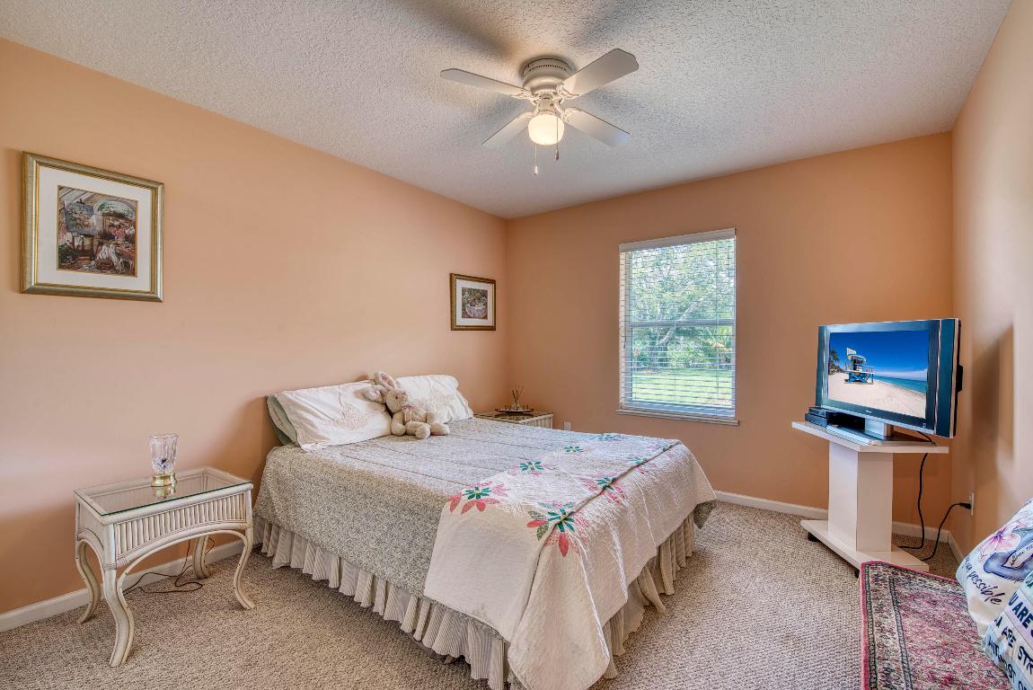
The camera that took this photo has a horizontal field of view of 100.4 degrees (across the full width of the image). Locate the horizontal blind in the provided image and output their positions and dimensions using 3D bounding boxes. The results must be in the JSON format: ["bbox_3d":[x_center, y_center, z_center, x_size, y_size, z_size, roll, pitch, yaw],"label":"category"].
[{"bbox_3d":[1.266,-0.157,3.468,0.920,1.420,0.100,0,0,37],"label":"horizontal blind"}]

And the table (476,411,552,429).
[{"bbox_3d":[-0.031,0.889,3.759,0.500,0.566,0.500,0,0,37],"label":"table"}]

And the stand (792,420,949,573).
[{"bbox_3d":[1.936,0.838,2.428,0.420,0.671,0.620,0,0,6],"label":"stand"}]

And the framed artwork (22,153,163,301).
[{"bbox_3d":[-1.908,-0.508,1.971,0.030,0.590,0.460,0,0,37],"label":"framed artwork"}]

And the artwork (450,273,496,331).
[{"bbox_3d":[-0.392,-0.380,4.020,0.030,0.500,0.600,0,0,37],"label":"artwork"}]

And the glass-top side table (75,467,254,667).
[{"bbox_3d":[-1.524,0.898,1.876,0.500,0.566,0.500,0,0,37],"label":"glass-top side table"}]

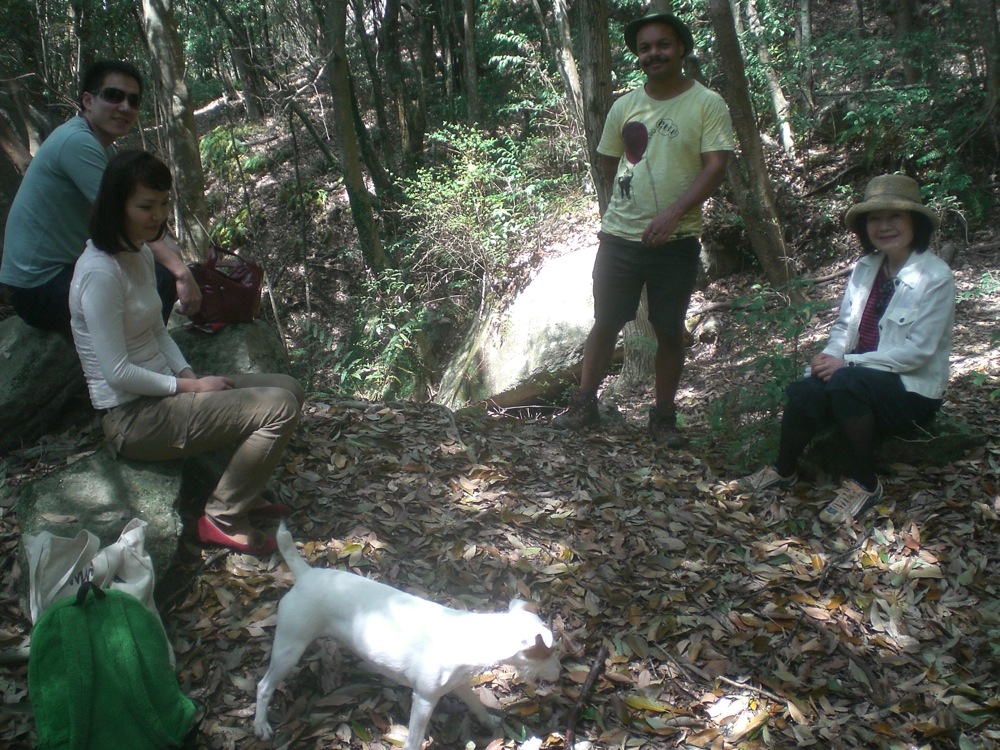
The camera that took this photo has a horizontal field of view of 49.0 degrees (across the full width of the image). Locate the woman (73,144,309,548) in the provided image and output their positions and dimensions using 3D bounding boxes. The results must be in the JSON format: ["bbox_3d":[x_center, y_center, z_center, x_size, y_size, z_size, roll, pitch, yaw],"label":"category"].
[{"bbox_3d":[-0.882,-0.061,3.100,0.670,1.140,0.470,0,12,2],"label":"woman"}]

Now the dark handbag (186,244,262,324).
[{"bbox_3d":[-0.913,-0.298,3.650,0.250,0.250,0.140,-1,12,-3],"label":"dark handbag"}]

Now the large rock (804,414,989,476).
[{"bbox_3d":[1.437,0.259,3.980,0.640,0.200,0.450,2,12,11],"label":"large rock"}]

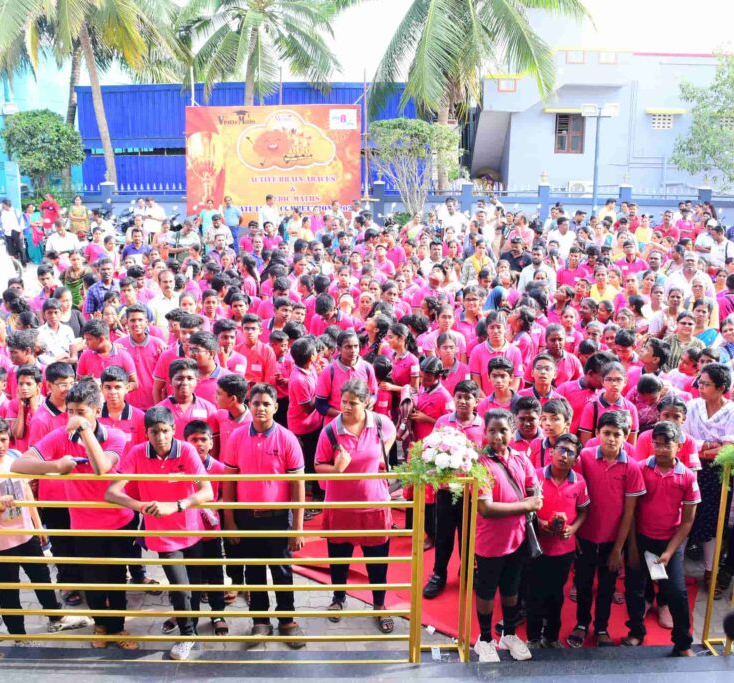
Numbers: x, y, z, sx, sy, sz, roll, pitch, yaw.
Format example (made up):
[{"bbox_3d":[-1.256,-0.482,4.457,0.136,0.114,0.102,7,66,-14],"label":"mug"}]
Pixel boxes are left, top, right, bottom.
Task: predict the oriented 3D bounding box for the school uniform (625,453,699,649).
[{"bbox_3d":[1.686,1.189,4.367,0.420,1.170,0.340,5,15,19],"label":"school uniform"}]

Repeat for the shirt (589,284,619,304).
[{"bbox_3d":[2.699,-0.390,8.766,0.380,0.550,0.240,2,14,8],"label":"shirt"}]

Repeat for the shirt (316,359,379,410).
[{"bbox_3d":[-0.144,0.459,5.686,0.450,0.620,0.290,-1,14,-6],"label":"shirt"}]

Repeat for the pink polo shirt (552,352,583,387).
[{"bbox_3d":[1.392,0.335,5.700,0.450,0.600,0.260,0,14,0],"label":"pink polo shirt"}]

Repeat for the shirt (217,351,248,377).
[{"bbox_3d":[-1.086,0.335,6.113,0.380,0.560,0.230,1,14,3],"label":"shirt"}]

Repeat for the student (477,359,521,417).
[{"bbox_3d":[0.932,0.819,5.365,0.420,1.480,0.290,2,14,8],"label":"student"}]

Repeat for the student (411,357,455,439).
[{"bbox_3d":[0.470,0.808,5.620,0.420,1.444,0.360,8,16,31],"label":"student"}]

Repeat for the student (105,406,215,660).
[{"bbox_3d":[-1.102,1.014,4.124,0.560,1.430,0.480,-2,13,-8],"label":"student"}]

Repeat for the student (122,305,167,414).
[{"bbox_3d":[-1.593,0.559,5.527,0.470,1.670,0.300,-3,14,-12],"label":"student"}]

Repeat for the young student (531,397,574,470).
[{"bbox_3d":[1.054,0.974,4.443,0.400,1.360,0.270,7,15,26],"label":"young student"}]

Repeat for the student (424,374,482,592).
[{"bbox_3d":[0.580,0.945,5.002,0.430,1.466,0.400,2,14,8],"label":"student"}]

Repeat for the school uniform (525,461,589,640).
[{"bbox_3d":[1.032,1.160,4.189,0.380,1.055,0.260,5,14,21],"label":"school uniform"}]

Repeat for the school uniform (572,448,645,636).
[{"bbox_3d":[1.410,1.165,4.464,0.410,1.160,0.280,3,14,11],"label":"school uniform"}]

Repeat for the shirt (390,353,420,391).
[{"bbox_3d":[0.301,0.338,6.165,0.380,0.550,0.240,6,15,23],"label":"shirt"}]

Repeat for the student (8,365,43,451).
[{"bbox_3d":[-2.290,0.865,5.350,0.420,1.460,0.340,-1,14,-5],"label":"student"}]

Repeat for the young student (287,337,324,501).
[{"bbox_3d":[-0.486,0.657,6.066,0.310,1.450,0.370,-10,18,-36],"label":"young student"}]

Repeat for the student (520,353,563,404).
[{"bbox_3d":[1.294,0.774,5.663,0.410,1.420,0.290,1,14,3],"label":"student"}]

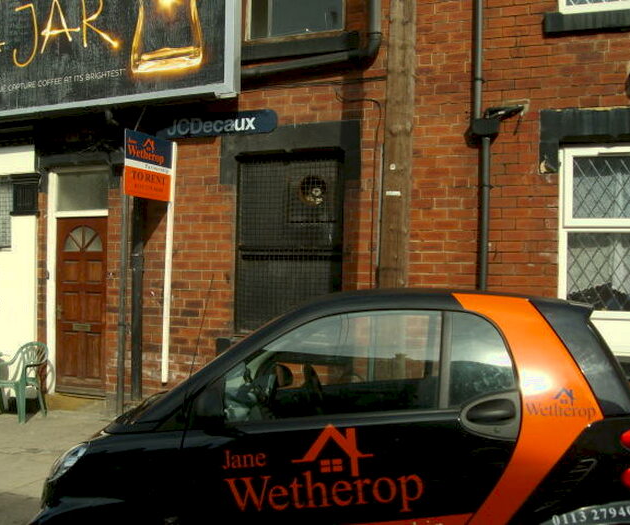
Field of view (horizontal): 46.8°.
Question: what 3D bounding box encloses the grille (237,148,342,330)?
[{"bbox_3d":[-0.269,-0.172,7.116,1.140,1.780,0.060,0,-1,23],"label":"grille"}]

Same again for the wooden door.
[{"bbox_3d":[-2.625,0.486,8.194,0.750,1.980,0.060,0,-1,23],"label":"wooden door"}]

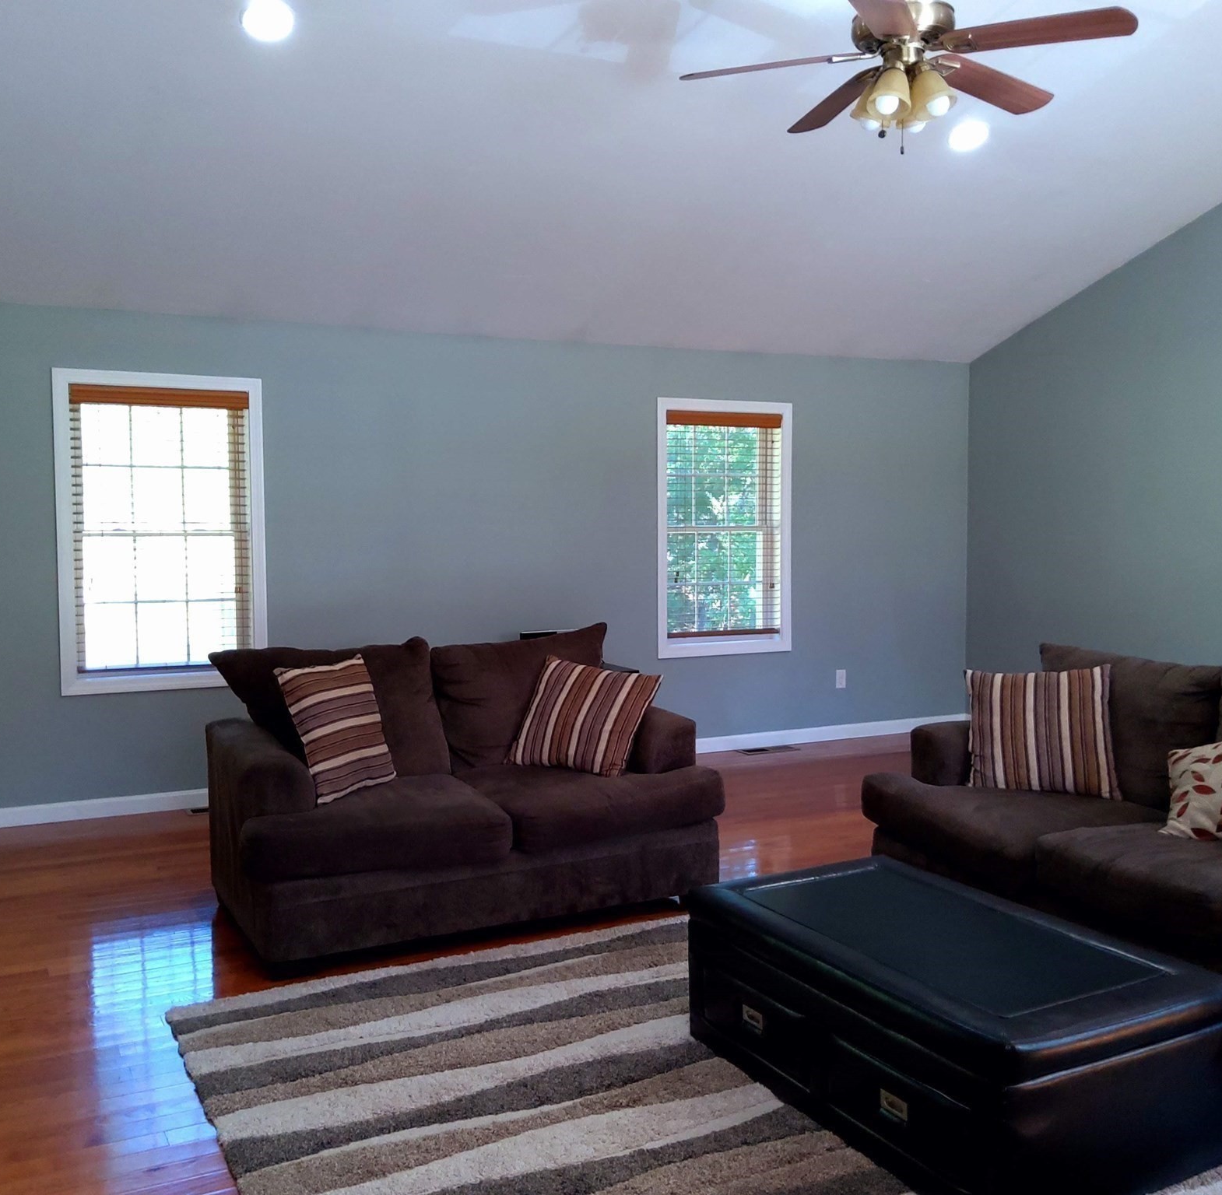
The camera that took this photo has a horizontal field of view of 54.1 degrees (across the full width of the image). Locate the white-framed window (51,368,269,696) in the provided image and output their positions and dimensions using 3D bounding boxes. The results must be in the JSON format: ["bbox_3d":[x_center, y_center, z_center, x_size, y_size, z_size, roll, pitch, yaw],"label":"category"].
[{"bbox_3d":[-2.203,-0.315,5.908,0.955,1.550,0.110,-2,4,-25],"label":"white-framed window"}]

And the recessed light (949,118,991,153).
[{"bbox_3d":[1.586,-2.055,5.310,0.180,0.050,0.180,-2,-14,-25],"label":"recessed light"}]

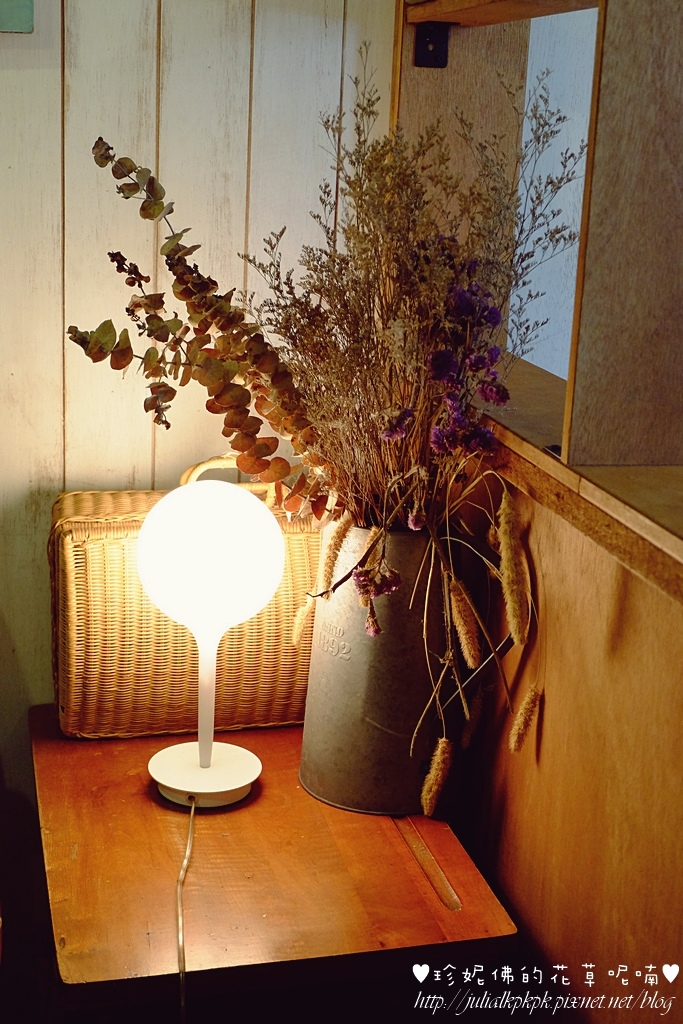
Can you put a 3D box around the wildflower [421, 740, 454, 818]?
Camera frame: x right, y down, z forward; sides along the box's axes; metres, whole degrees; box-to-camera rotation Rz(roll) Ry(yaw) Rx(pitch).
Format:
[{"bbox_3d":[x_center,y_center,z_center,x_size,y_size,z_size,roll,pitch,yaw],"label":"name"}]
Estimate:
[{"bbox_3d":[0.091,0.256,1.343,0.018,0.080,0.018,8,13,-1],"label":"wildflower"}]

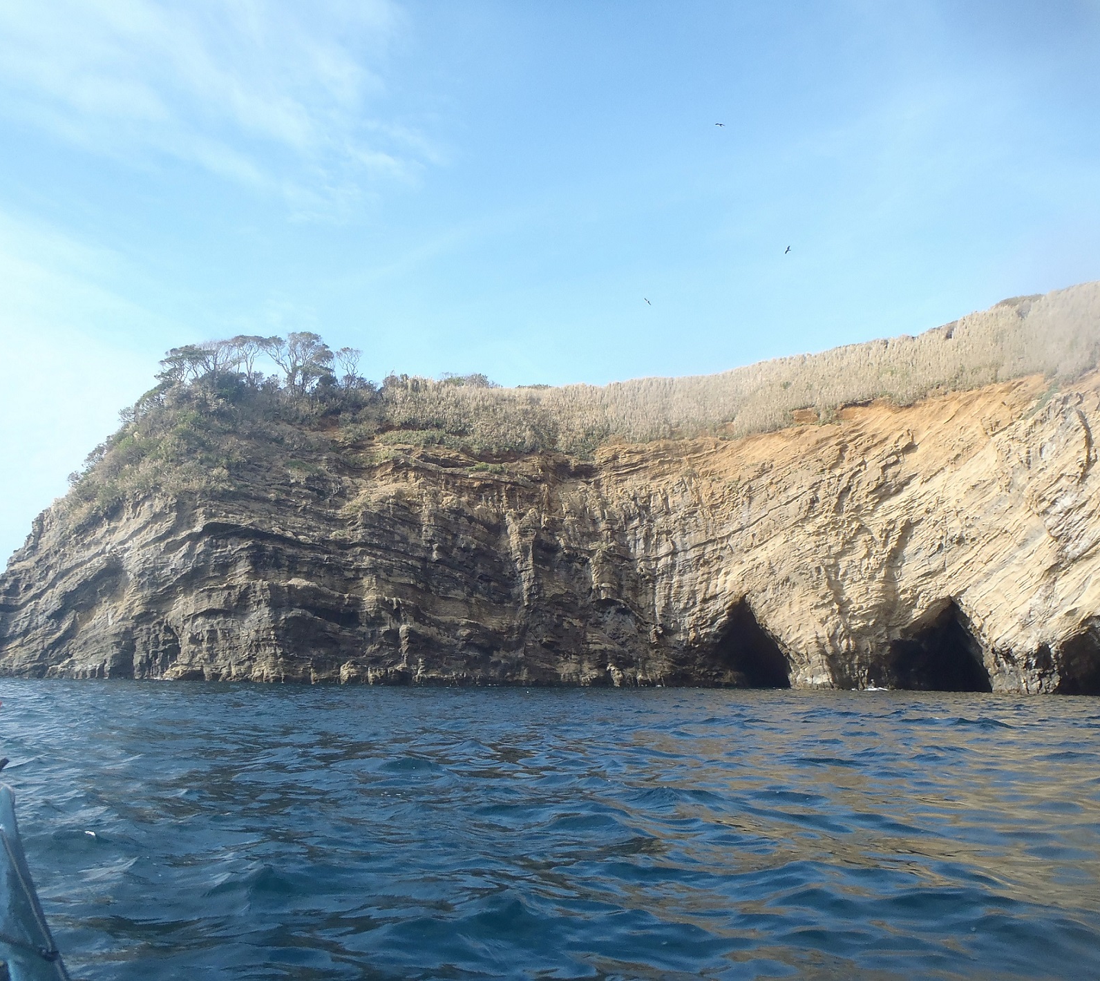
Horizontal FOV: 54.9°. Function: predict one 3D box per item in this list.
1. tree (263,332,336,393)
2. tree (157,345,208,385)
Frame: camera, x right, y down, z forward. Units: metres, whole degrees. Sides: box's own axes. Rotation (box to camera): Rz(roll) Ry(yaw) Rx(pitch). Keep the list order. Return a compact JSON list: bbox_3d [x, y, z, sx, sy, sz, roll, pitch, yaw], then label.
[{"bbox_3d":[-27.677,-14.062,117.000,7.600,6.800,6.600,3,-10,-13],"label":"tree"},{"bbox_3d":[-43.041,-14.604,124.000,6.000,5.000,5.200,4,-11,-19],"label":"tree"}]

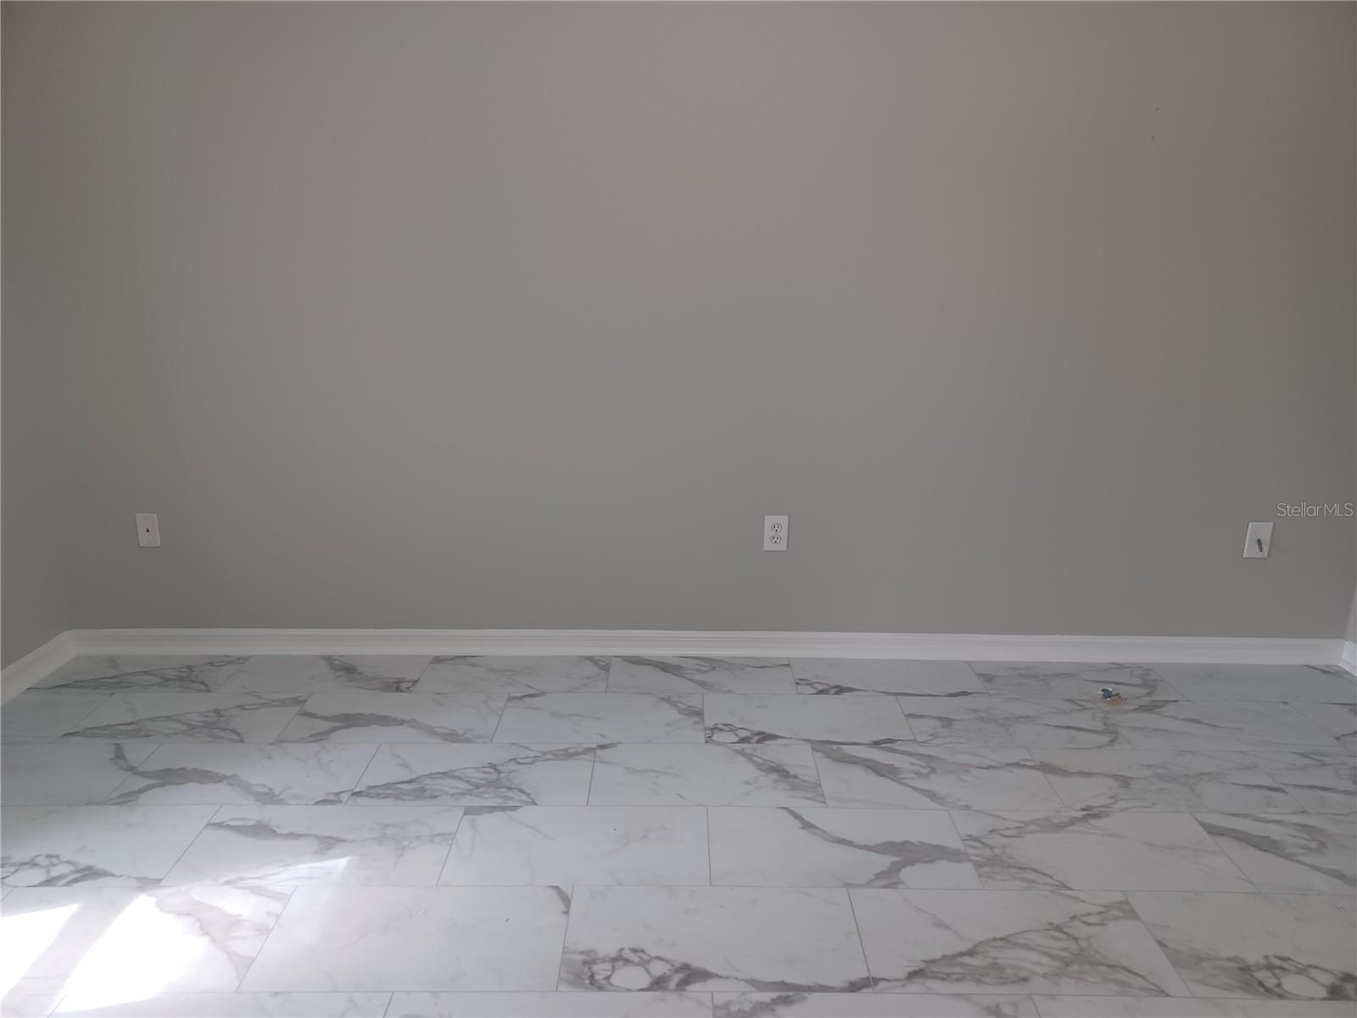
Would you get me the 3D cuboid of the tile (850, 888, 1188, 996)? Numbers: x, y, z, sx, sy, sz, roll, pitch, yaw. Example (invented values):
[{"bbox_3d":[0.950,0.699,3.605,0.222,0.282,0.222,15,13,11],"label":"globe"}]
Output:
[{"bbox_3d":[0.666,0.874,1.983,0.595,0.010,0.302,0,16,0],"label":"tile"}]

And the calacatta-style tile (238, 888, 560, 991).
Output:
[{"bbox_3d":[-0.524,0.864,1.978,0.595,0.010,0.302,0,16,0],"label":"calacatta-style tile"}]

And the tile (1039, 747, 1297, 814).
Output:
[{"bbox_3d":[1.277,0.719,2.593,0.601,0.010,0.300,0,17,0],"label":"tile"}]

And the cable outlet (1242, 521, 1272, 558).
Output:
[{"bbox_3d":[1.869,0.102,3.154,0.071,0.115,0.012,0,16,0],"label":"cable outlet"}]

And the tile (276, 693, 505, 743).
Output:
[{"bbox_3d":[-0.818,0.612,2.847,0.595,0.010,0.302,0,16,0],"label":"tile"}]

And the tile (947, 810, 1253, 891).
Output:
[{"bbox_3d":[0.988,0.812,2.329,0.610,0.010,0.305,0,16,0],"label":"tile"}]

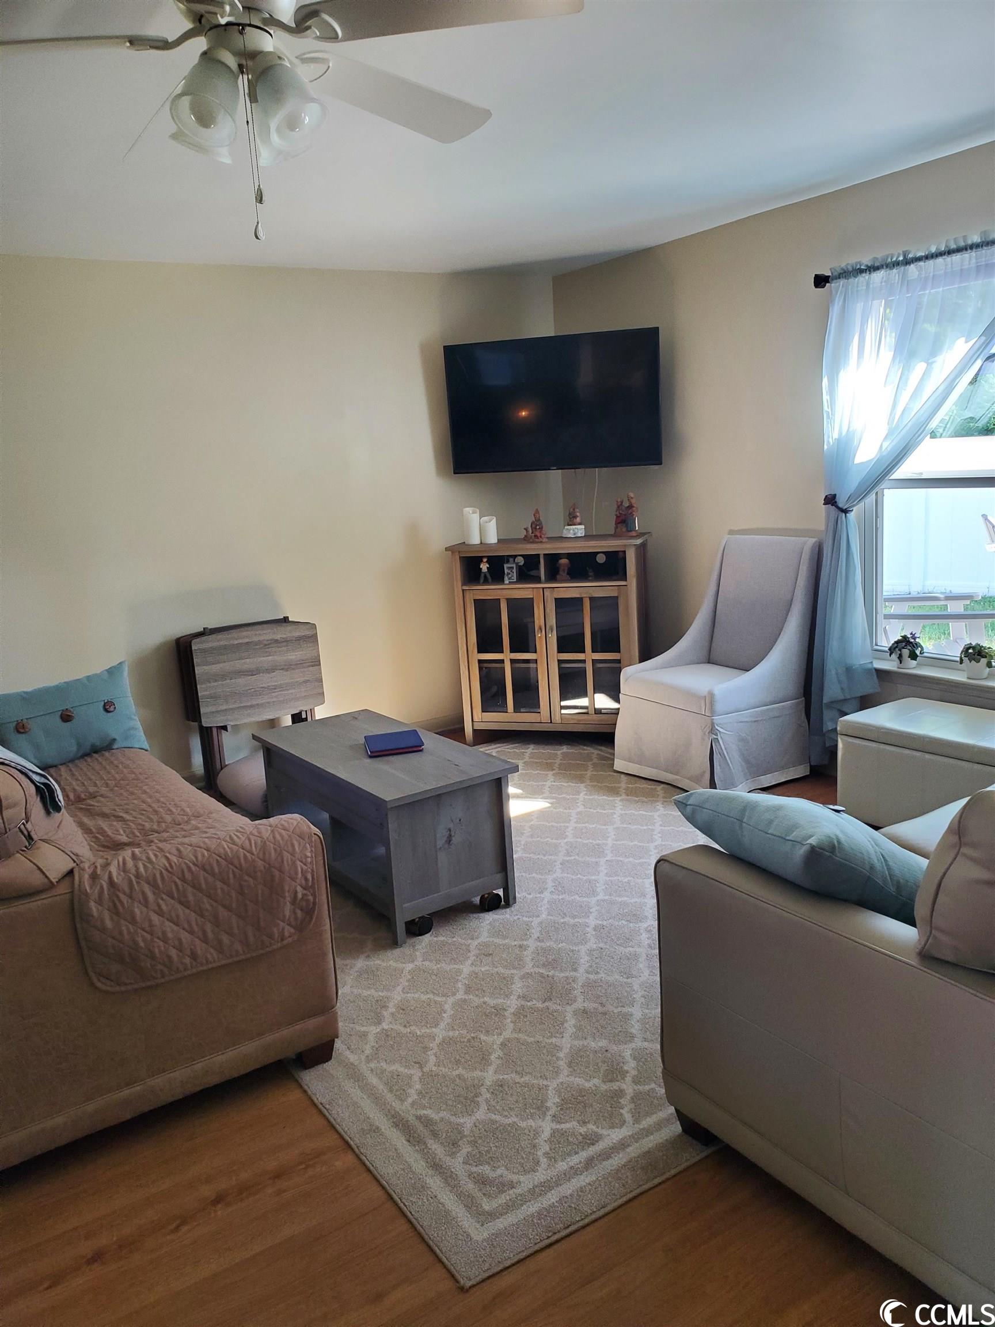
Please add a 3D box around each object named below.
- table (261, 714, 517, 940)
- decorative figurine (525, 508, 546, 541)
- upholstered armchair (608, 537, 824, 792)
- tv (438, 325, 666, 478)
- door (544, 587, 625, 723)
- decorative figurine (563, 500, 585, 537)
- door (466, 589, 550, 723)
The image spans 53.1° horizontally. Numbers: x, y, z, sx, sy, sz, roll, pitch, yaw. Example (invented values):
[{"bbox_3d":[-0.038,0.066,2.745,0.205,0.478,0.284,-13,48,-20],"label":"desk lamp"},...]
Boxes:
[{"bbox_3d":[-0.430,0.553,3.685,0.497,0.498,1.088,-12,15,-34],"label":"table"},{"bbox_3d":[0.200,-0.709,5.128,0.107,0.163,0.075,0,13,15],"label":"decorative figurine"},{"bbox_3d":[0.974,-0.006,4.521,0.650,1.065,0.620,-10,14,-29],"label":"upholstered armchair"},{"bbox_3d":[0.286,-1.326,5.103,1.110,0.648,0.070,0,16,17],"label":"tv"},{"bbox_3d":[0.457,-0.036,5.023,0.408,0.703,0.025,0,13,15],"label":"door"},{"bbox_3d":[0.406,-0.757,5.236,0.107,0.185,0.085,0,13,15],"label":"decorative figurine"},{"bbox_3d":[0.055,-0.036,5.131,0.415,0.703,0.025,0,13,15],"label":"door"}]

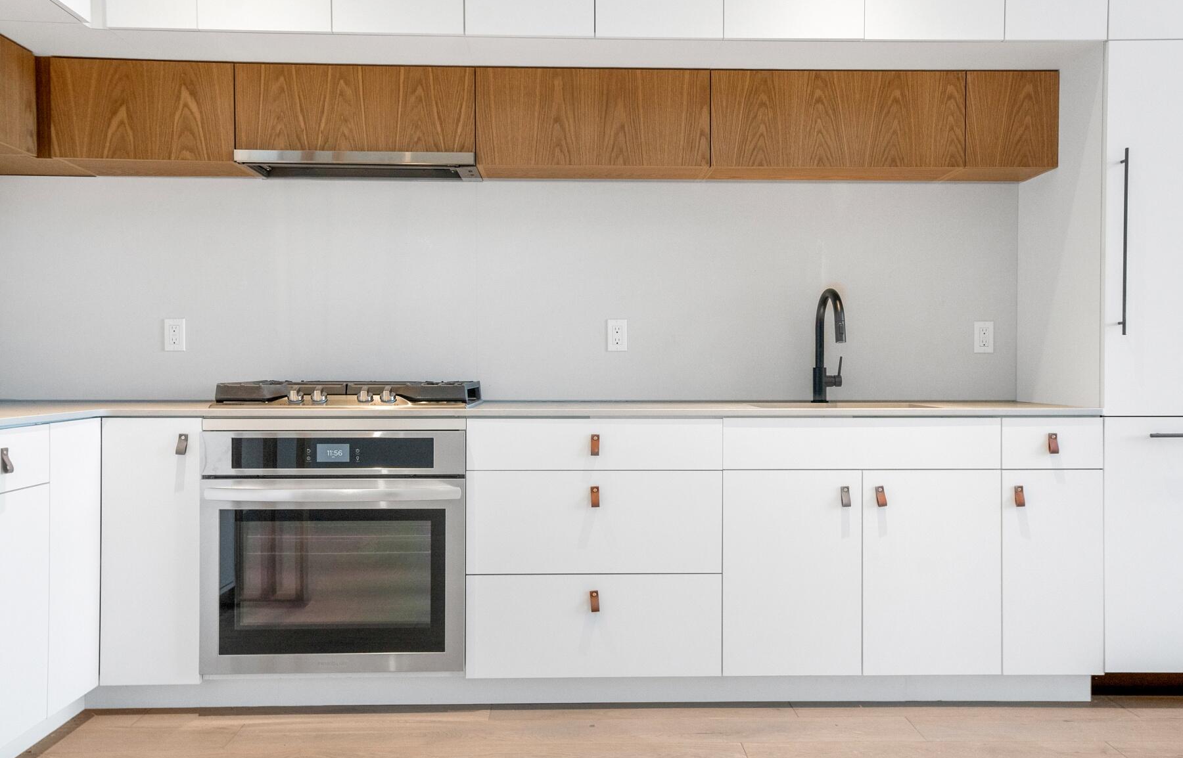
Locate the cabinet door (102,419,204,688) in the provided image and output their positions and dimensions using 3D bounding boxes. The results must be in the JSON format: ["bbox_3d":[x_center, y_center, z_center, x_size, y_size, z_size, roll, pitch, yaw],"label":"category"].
[{"bbox_3d":[-1.270,0.501,2.752,0.282,0.772,0.040,0,1,-2],"label":"cabinet door"}]

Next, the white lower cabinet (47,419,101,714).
[{"bbox_3d":[-1.718,0.508,2.630,0.580,0.775,0.295,0,1,-2],"label":"white lower cabinet"}]

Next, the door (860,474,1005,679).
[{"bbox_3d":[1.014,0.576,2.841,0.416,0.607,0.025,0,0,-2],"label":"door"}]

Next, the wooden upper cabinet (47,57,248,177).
[{"bbox_3d":[-1.447,-0.869,3.198,0.583,0.323,0.268,0,1,-2],"label":"wooden upper cabinet"}]

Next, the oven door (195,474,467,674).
[{"bbox_3d":[-0.741,0.568,2.730,0.752,0.569,0.080,0,1,-2],"label":"oven door"}]

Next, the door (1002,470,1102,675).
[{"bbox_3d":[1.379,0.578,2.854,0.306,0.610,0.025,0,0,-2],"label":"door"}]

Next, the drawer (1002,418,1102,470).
[{"bbox_3d":[1.384,0.194,3.137,0.309,0.154,0.520,0,1,-2],"label":"drawer"}]

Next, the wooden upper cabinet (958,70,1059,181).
[{"bbox_3d":[1.382,-0.857,3.297,0.309,0.317,0.315,0,1,-2],"label":"wooden upper cabinet"}]

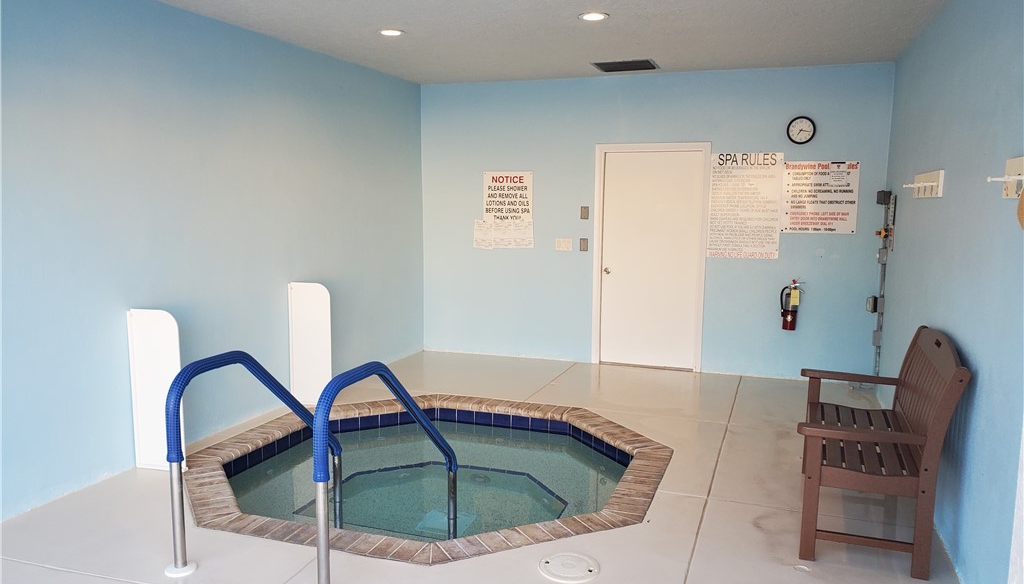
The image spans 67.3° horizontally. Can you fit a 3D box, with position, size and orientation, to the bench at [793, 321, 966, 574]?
[{"bbox_3d":[1.771,0.666,3.836,0.648,0.994,1.185,3,8,21],"label":"bench"}]

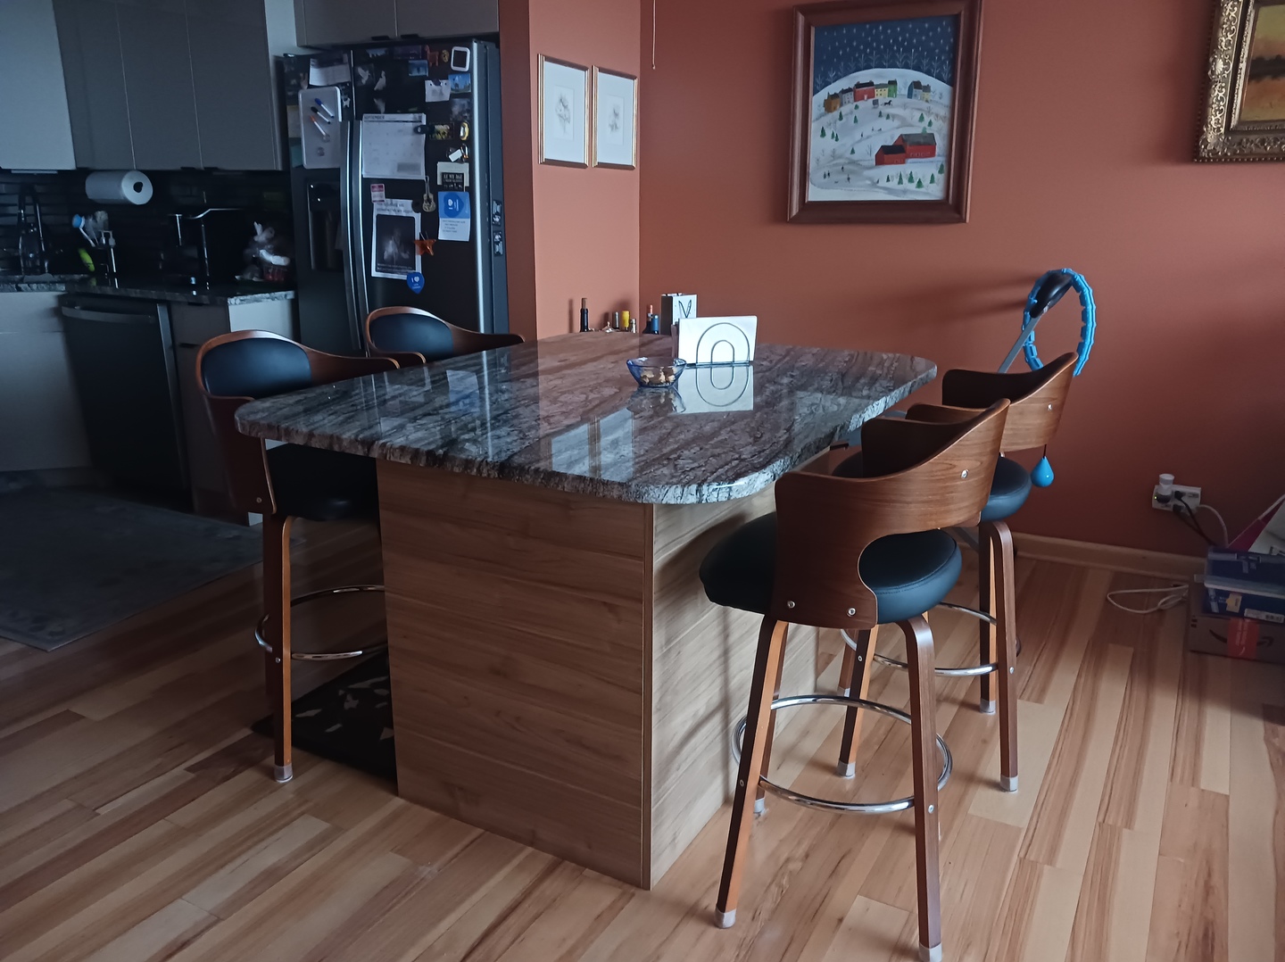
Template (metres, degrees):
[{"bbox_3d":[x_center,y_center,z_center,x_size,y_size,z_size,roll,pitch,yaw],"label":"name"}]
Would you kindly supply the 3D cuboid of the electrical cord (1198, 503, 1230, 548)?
[{"bbox_3d":[1.910,0.159,3.354,0.111,0.147,0.070,9,18,28],"label":"electrical cord"}]

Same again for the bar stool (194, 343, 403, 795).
[{"bbox_3d":[-0.707,0.152,2.361,0.539,0.956,0.529,6,16,19],"label":"bar stool"}]

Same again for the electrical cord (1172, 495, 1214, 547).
[{"bbox_3d":[1.857,0.144,3.381,0.148,0.160,0.070,9,18,28],"label":"electrical cord"}]

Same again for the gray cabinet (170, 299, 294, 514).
[{"bbox_3d":[-1.565,-0.332,4.234,0.346,0.879,0.609,9,18,28],"label":"gray cabinet"}]

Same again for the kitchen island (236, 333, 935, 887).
[{"bbox_3d":[-0.023,0.232,2.185,1.079,0.901,1.423,9,18,28],"label":"kitchen island"}]

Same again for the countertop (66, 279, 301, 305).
[{"bbox_3d":[-1.897,-0.821,4.283,1.208,0.032,0.649,9,18,28],"label":"countertop"}]

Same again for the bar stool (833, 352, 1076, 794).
[{"bbox_3d":[0.670,0.173,2.311,0.524,0.954,0.509,7,17,23],"label":"bar stool"}]

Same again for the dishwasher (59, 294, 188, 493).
[{"bbox_3d":[-2.022,-0.406,4.381,0.609,0.819,0.619,9,18,28],"label":"dishwasher"}]

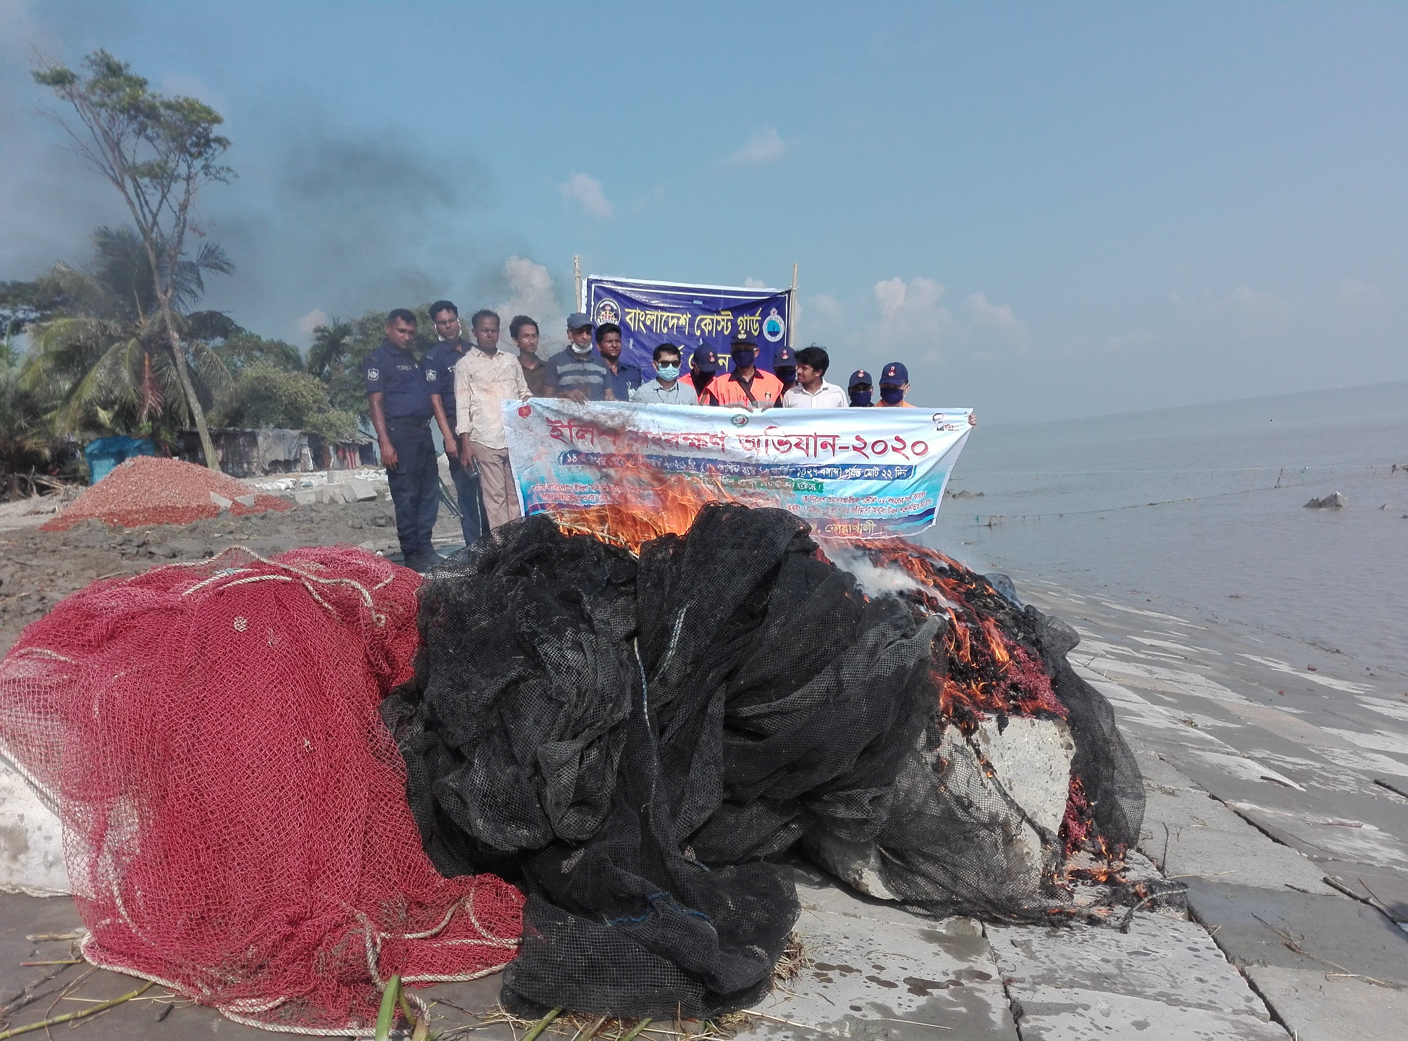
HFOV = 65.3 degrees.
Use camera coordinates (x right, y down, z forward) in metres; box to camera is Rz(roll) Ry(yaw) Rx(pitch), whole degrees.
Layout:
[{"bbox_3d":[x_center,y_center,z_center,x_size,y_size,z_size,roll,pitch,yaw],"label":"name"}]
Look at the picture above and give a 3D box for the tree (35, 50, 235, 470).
[{"bbox_3d":[-16.010,-7.452,32.000,5.300,12.600,5.000,-8,3,-25],"label":"tree"}]

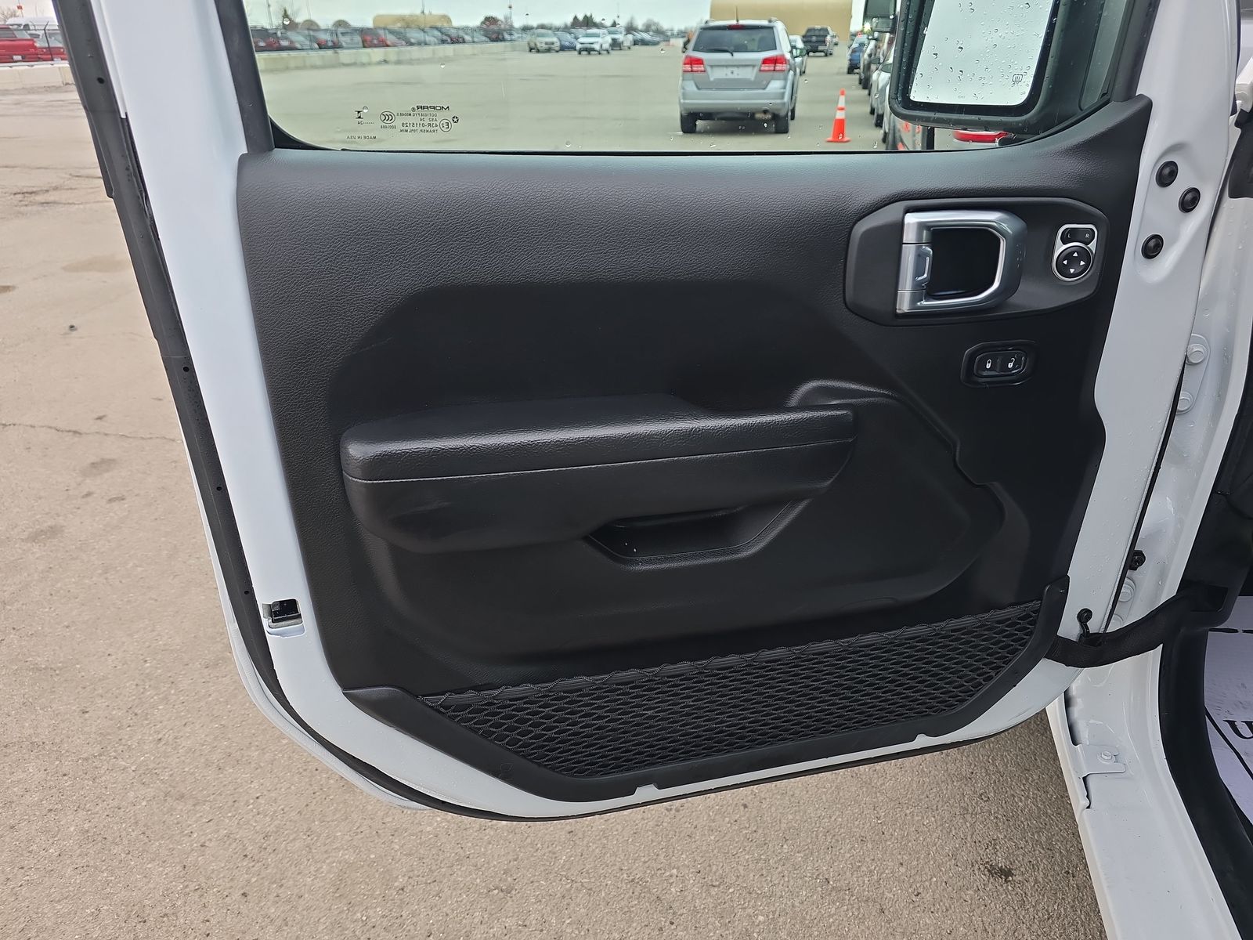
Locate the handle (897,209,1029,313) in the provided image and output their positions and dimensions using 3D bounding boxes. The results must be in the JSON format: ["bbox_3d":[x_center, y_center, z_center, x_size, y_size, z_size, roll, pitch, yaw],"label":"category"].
[{"bbox_3d":[0.286,-0.179,0.715,0.099,0.084,0.030,-5,23,-7],"label":"handle"}]

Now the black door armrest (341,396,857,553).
[{"bbox_3d":[-0.018,-0.002,0.759,0.440,0.114,0.082,-5,28,-6],"label":"black door armrest"}]

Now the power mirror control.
[{"bbox_3d":[0.389,-0.188,0.722,0.033,0.048,0.012,2,23,4],"label":"power mirror control"}]

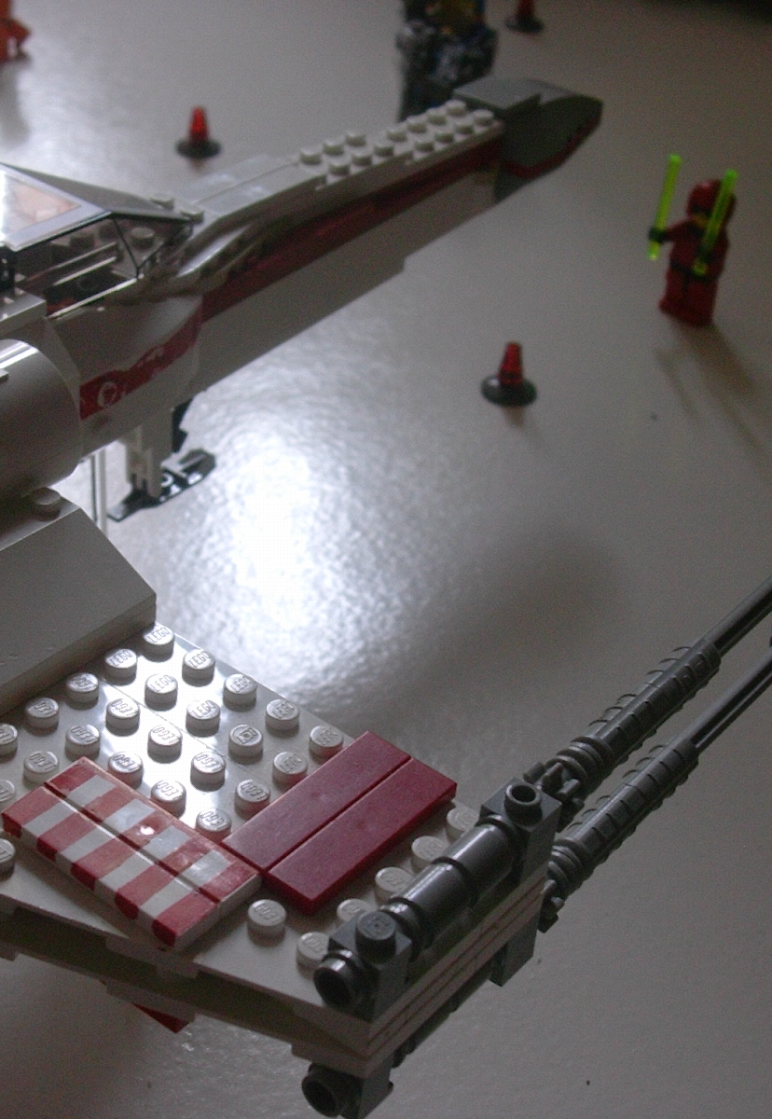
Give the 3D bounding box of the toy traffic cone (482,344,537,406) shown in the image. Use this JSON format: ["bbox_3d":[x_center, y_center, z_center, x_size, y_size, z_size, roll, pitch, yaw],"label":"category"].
[{"bbox_3d":[0.036,-0.055,0.560,0.016,0.015,0.016,4,36,0],"label":"toy traffic cone"}]

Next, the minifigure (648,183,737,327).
[{"bbox_3d":[0.096,-0.094,0.597,0.024,0.043,0.019,31,44,32],"label":"minifigure"}]

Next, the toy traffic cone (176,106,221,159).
[{"bbox_3d":[-0.064,-0.148,0.668,0.016,0.015,0.016,7,36,0],"label":"toy traffic cone"}]

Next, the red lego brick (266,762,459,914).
[{"bbox_3d":[-0.003,0.037,0.260,0.008,0.003,0.032,28,39,26],"label":"red lego brick"}]

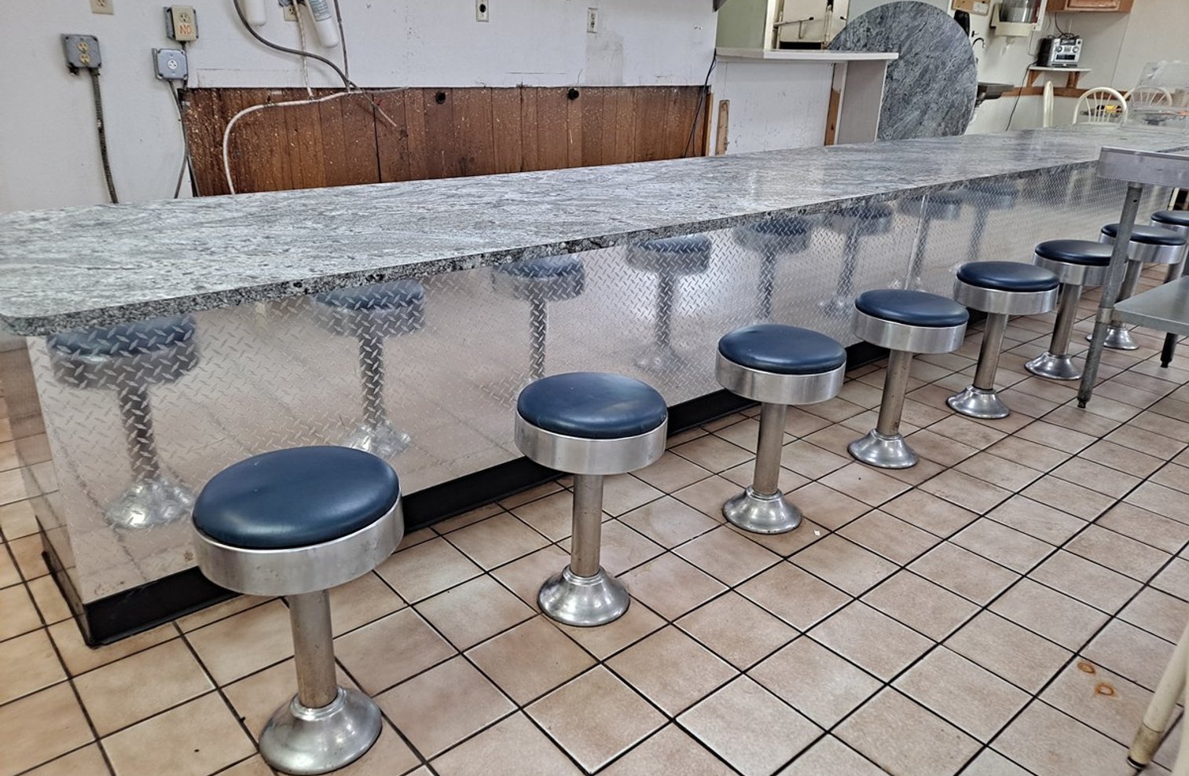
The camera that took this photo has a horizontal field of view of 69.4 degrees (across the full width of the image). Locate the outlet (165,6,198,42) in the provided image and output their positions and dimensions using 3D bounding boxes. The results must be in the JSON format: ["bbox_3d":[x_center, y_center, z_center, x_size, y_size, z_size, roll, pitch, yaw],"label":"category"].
[{"bbox_3d":[-1.506,-1.328,3.135,0.102,0.114,0.060,-16,29,-39],"label":"outlet"}]

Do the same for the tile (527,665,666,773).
[{"bbox_3d":[0.004,0.621,1.623,0.199,0.009,0.199,-16,28,-38],"label":"tile"}]

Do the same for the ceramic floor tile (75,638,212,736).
[{"bbox_3d":[-0.870,0.576,1.662,0.197,0.010,0.197,-16,28,-38],"label":"ceramic floor tile"}]

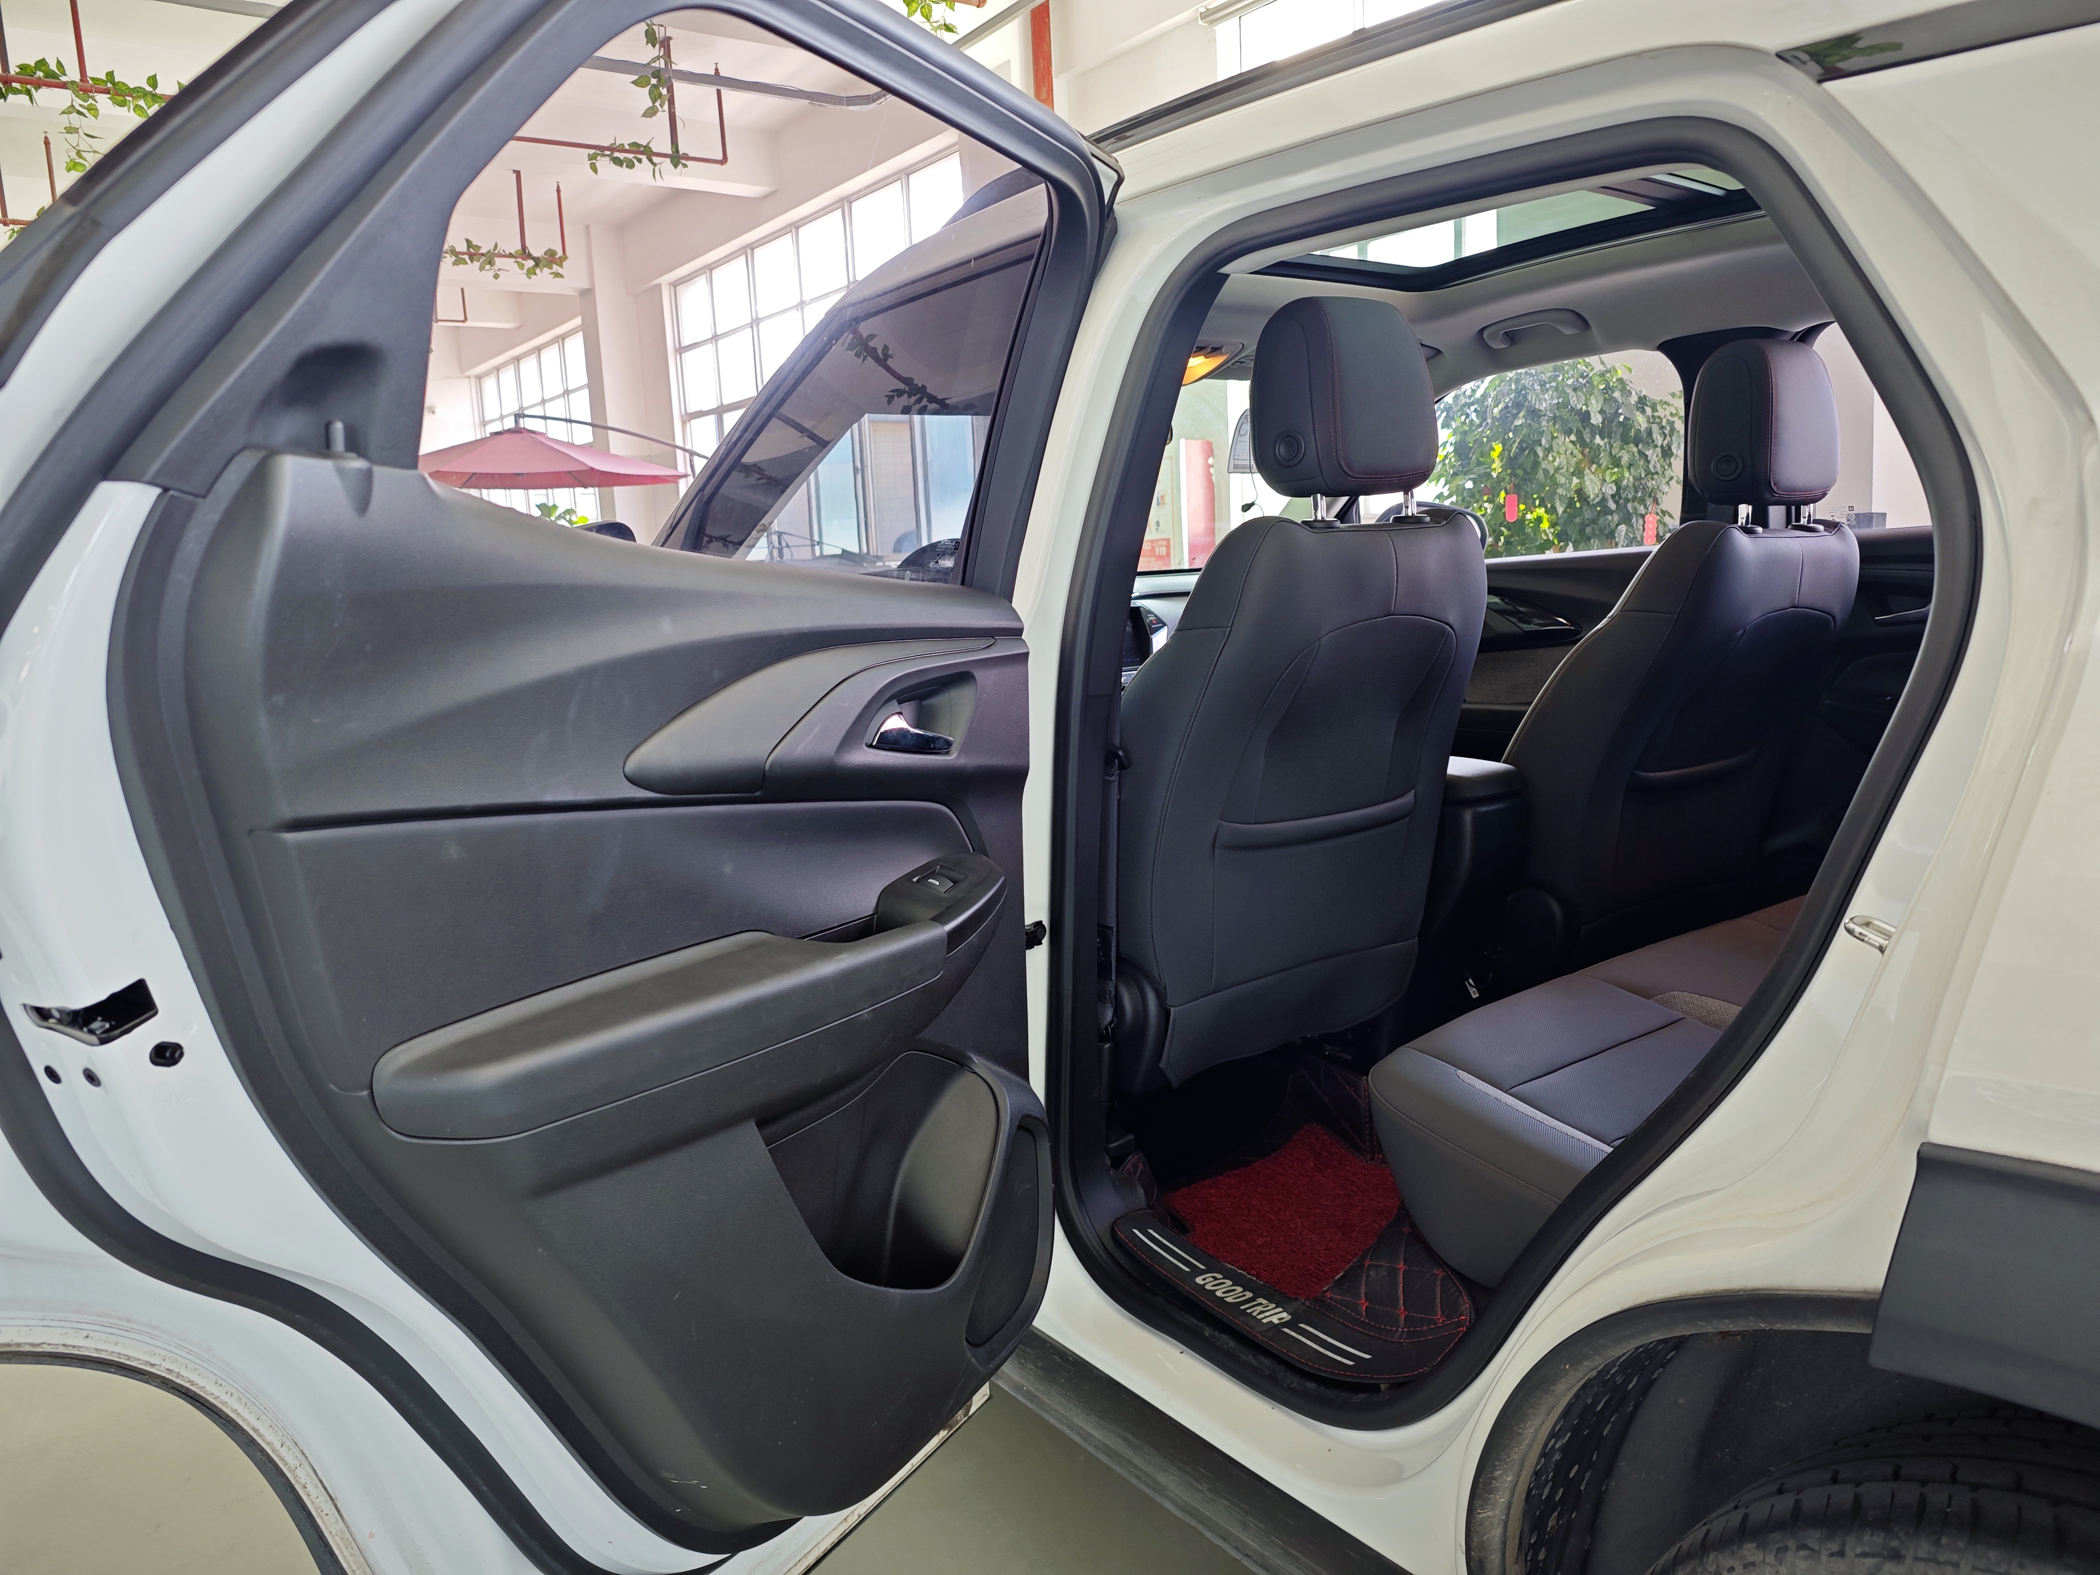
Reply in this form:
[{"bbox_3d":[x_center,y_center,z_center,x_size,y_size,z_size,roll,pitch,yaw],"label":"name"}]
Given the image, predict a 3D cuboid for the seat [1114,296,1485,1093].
[{"bbox_3d":[0.154,-0.036,1.832,0.530,1.020,0.780,-8,8,-35],"label":"seat"}]

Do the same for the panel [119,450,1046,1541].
[{"bbox_3d":[-0.169,0.166,0.966,0.150,0.750,0.790,0,7,30],"label":"panel"}]

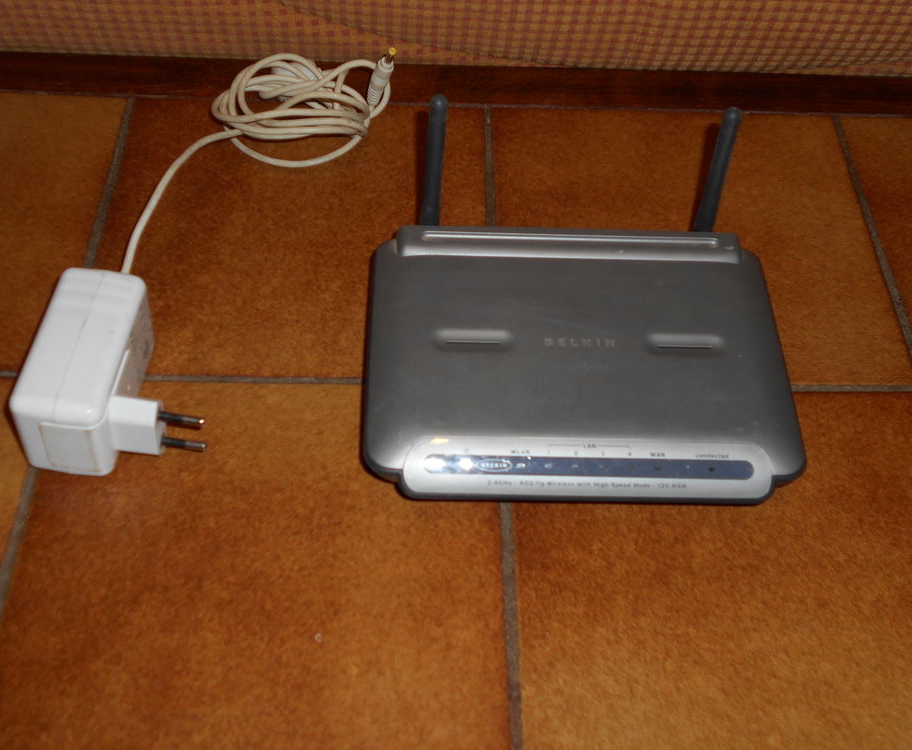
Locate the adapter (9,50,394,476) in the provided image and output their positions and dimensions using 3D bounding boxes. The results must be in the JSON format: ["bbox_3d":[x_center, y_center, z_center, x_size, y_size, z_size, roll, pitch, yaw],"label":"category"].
[{"bbox_3d":[-0.111,-0.068,0.550,0.138,0.046,0.256,4,52,0],"label":"adapter"}]

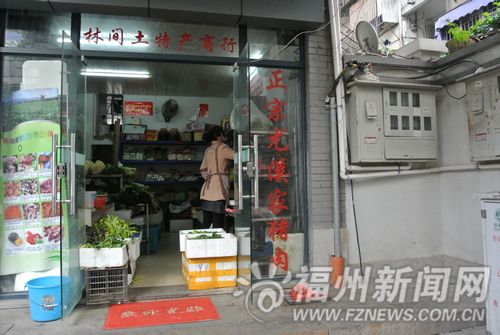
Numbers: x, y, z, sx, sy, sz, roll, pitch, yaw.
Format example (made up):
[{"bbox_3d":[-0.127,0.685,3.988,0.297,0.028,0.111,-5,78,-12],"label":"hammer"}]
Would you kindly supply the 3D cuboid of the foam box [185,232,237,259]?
[{"bbox_3d":[-0.417,0.820,3.948,0.510,0.182,0.370,0,-3,-13],"label":"foam box"}]

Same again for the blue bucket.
[{"bbox_3d":[-1.619,1.069,3.029,0.340,0.290,0.340,0,-3,-13],"label":"blue bucket"}]

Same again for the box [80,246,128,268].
[{"bbox_3d":[-1.364,0.829,3.550,0.385,0.172,0.290,-1,-3,-6],"label":"box"}]

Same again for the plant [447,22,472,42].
[{"bbox_3d":[2.803,-1.806,5.024,0.300,0.270,0.320,0,-3,-13],"label":"plant"}]

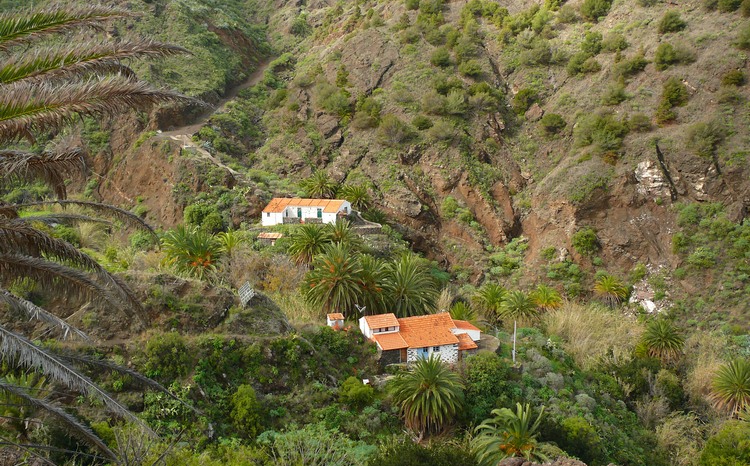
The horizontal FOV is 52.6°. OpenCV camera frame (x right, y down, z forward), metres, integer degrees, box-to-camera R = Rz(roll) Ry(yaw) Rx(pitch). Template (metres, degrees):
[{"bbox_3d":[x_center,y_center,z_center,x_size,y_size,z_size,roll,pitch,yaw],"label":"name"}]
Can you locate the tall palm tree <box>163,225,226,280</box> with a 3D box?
[{"bbox_3d":[-26.096,2.947,109.000,8.700,7.700,8.500,0,13,0],"label":"tall palm tree"}]

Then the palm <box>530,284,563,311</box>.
[{"bbox_3d":[28.957,10.975,128.000,5.900,4.800,5.900,3,12,12],"label":"palm"}]

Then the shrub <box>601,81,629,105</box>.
[{"bbox_3d":[50.547,-29.653,160.000,5.800,4.900,5.400,4,12,17],"label":"shrub"}]

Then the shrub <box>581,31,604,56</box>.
[{"bbox_3d":[55.660,-48.490,194.000,5.960,6.450,5.660,0,12,0],"label":"shrub"}]

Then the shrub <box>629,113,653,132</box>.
[{"bbox_3d":[51.410,-21.400,146.790,4.650,3.830,4.410,5,14,19],"label":"shrub"}]

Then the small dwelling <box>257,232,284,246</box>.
[{"bbox_3d":[-19.023,1.274,138.000,4.500,2.100,2.600,1,12,4],"label":"small dwelling"}]

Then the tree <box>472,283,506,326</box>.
[{"bbox_3d":[19.030,11.720,126.000,5.480,6.600,5.480,0,12,0],"label":"tree"}]

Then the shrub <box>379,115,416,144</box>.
[{"bbox_3d":[5.000,-22.990,168.360,8.440,6.590,8.020,0,14,2],"label":"shrub"}]

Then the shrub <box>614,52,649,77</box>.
[{"bbox_3d":[55.150,-36.229,163.000,7.200,5.000,6.200,4,12,18],"label":"shrub"}]

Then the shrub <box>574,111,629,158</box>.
[{"bbox_3d":[49.600,-21.350,166.000,11.470,9.570,9.750,0,12,0],"label":"shrub"}]

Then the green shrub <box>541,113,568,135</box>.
[{"bbox_3d":[40.730,-24.990,173.000,5.760,4.870,5.470,0,12,0],"label":"green shrub"}]

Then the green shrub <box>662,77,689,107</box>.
[{"bbox_3d":[59.180,-27.870,149.300,5.120,5.810,4.860,5,14,21],"label":"green shrub"}]

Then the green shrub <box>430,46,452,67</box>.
[{"bbox_3d":[17.720,-47.030,202.000,5.690,5.170,5.400,0,12,0],"label":"green shrub"}]

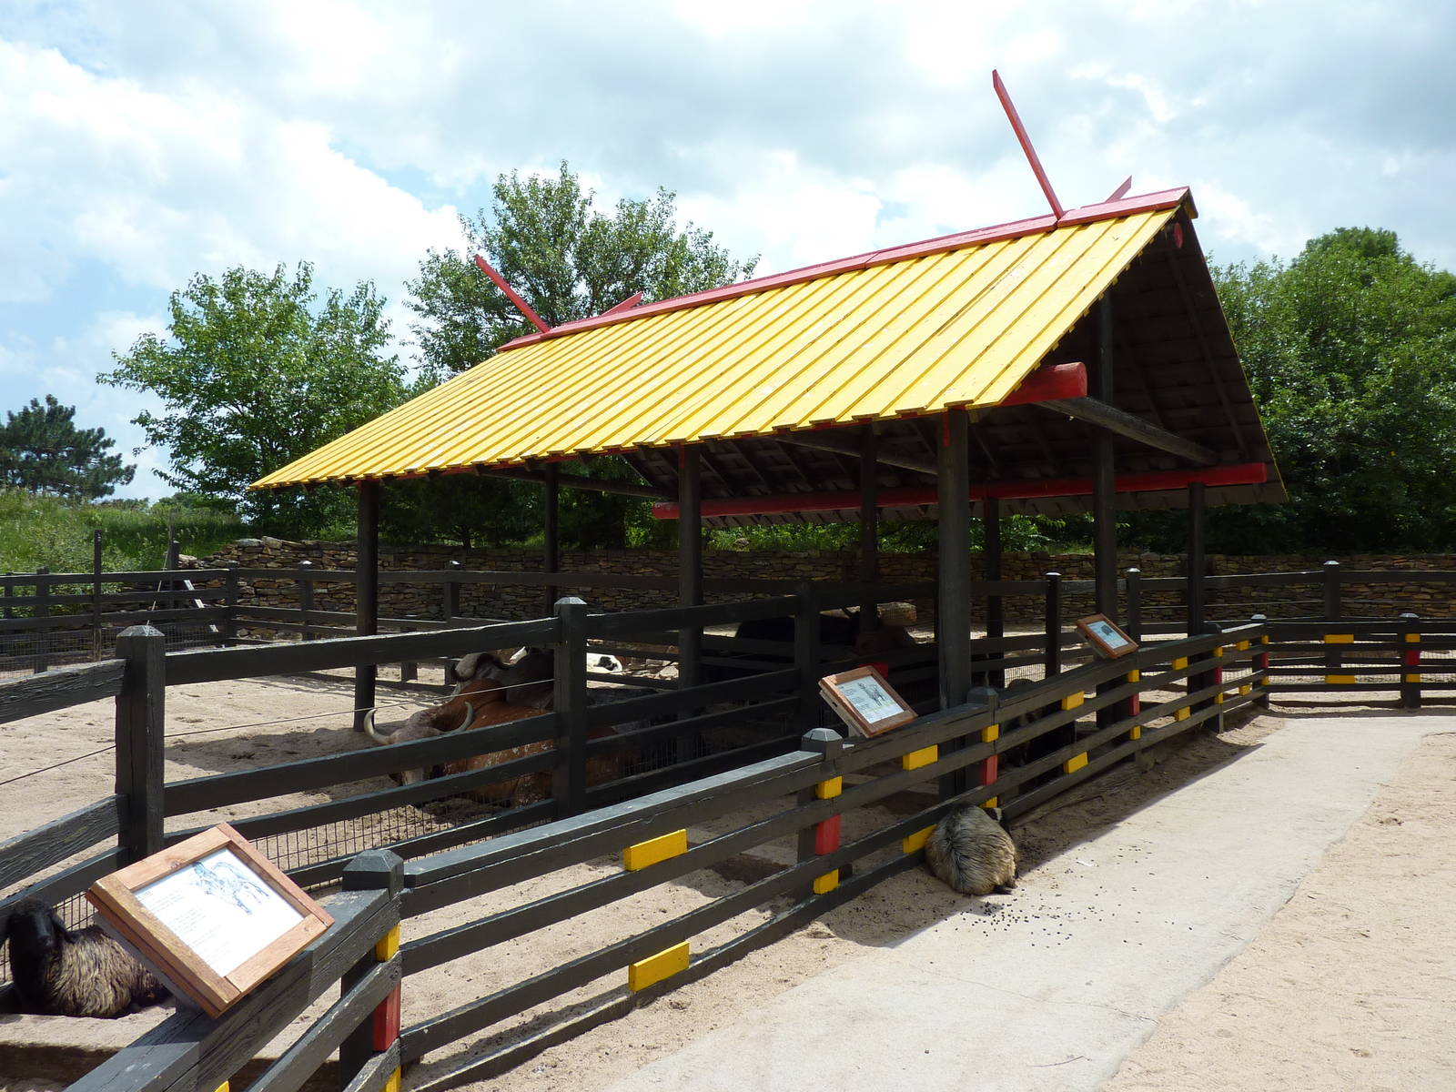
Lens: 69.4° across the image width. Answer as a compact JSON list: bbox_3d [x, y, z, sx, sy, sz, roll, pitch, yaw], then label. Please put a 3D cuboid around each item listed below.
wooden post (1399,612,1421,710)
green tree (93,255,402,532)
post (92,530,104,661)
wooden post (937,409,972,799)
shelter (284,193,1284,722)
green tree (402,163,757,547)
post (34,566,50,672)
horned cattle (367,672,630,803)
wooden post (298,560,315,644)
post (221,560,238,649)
[{"bbox_3d":[7.393,1.252,11.400,0.170,1.070,0.170,0,-2,8],"label":"wooden post"},{"bbox_3d":[-12.224,-3.841,27.000,7.800,6.900,7.200,0,-2,0],"label":"green tree"},{"bbox_3d":[-9.589,0.822,16.000,0.120,2.150,0.120,-1,-2,39],"label":"post"},{"bbox_3d":[1.575,0.403,7.300,0.225,2.720,0.225,-1,-2,39],"label":"wooden post"},{"bbox_3d":[0.535,-0.507,11.988,9.022,5.032,7.888,-1,-2,39],"label":"shelter"},{"bbox_3d":[-3.529,-4.530,25.000,8.400,9.100,8.000,0,-2,0],"label":"green tree"},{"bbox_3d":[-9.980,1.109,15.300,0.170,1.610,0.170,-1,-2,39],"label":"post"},{"bbox_3d":[-1.700,1.396,7.800,2.000,0.920,0.850,1,-2,-30],"label":"horned cattle"},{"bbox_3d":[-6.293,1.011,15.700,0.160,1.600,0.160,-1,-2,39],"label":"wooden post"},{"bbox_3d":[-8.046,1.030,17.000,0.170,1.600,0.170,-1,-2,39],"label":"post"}]

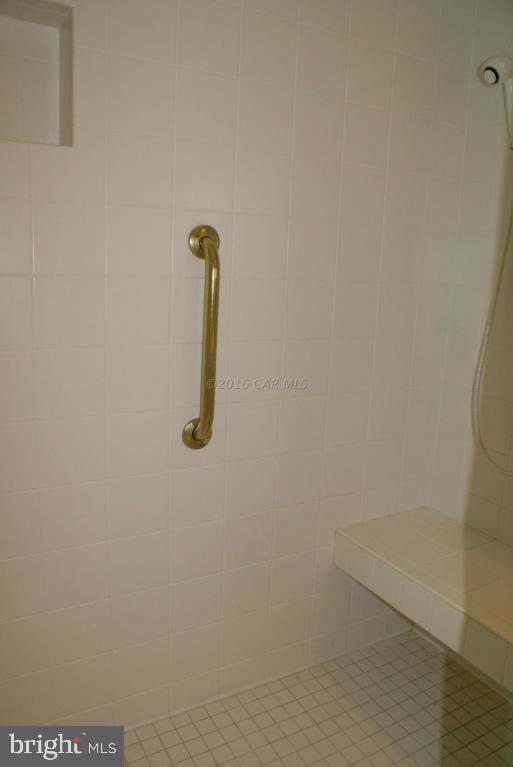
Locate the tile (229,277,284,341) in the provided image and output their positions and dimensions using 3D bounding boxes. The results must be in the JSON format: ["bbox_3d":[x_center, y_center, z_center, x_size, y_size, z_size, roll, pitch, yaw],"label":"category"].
[{"bbox_3d":[0.000,-0.184,1.457,0.152,0.152,0.010,-4,13,-29],"label":"tile"}]

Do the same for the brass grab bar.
[{"bbox_3d":[-0.114,-0.092,1.349,0.079,0.537,0.080,-4,13,-29],"label":"brass grab bar"}]

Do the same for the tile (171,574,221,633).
[{"bbox_3d":[-0.163,0.583,1.536,0.152,0.152,0.010,-4,13,-29],"label":"tile"}]

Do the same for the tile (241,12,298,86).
[{"bbox_3d":[0.026,-0.775,1.339,0.151,0.151,0.009,-4,12,-29],"label":"tile"}]

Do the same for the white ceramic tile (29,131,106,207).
[{"bbox_3d":[-0.383,-0.443,1.168,0.150,0.150,0.009,-4,13,-29],"label":"white ceramic tile"}]

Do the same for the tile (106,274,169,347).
[{"bbox_3d":[-0.263,-0.161,1.300,0.150,0.150,0.009,-4,13,-29],"label":"tile"}]

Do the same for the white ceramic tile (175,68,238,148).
[{"bbox_3d":[-0.113,-0.617,1.298,0.152,0.152,0.010,-4,13,-29],"label":"white ceramic tile"}]

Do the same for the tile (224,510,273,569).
[{"bbox_3d":[-0.020,0.422,1.567,0.152,0.152,0.010,-4,13,-29],"label":"tile"}]

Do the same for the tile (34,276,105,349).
[{"bbox_3d":[-0.397,-0.151,1.222,0.152,0.152,0.010,-4,13,-29],"label":"tile"}]

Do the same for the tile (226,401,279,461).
[{"bbox_3d":[-0.010,0.123,1.508,0.150,0.150,0.009,-4,13,-29],"label":"tile"}]

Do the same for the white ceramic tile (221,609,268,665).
[{"bbox_3d":[-0.032,0.723,1.627,0.152,0.152,0.010,-4,13,-29],"label":"white ceramic tile"}]

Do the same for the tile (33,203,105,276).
[{"bbox_3d":[-0.388,-0.298,1.198,0.150,0.150,0.009,-4,13,-29],"label":"tile"}]

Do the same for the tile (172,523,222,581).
[{"bbox_3d":[-0.157,0.431,1.494,0.151,0.151,0.009,-4,12,-29],"label":"tile"}]

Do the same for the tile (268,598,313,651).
[{"bbox_3d":[0.099,0.707,1.699,0.151,0.151,0.009,-4,12,-29],"label":"tile"}]

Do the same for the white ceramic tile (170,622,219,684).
[{"bbox_3d":[-0.166,0.732,1.553,0.152,0.152,0.010,-4,13,-29],"label":"white ceramic tile"}]

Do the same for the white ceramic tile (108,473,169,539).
[{"bbox_3d":[-0.282,0.290,1.388,0.152,0.152,0.010,-4,13,-29],"label":"white ceramic tile"}]

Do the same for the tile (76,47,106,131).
[{"bbox_3d":[-0.337,-0.598,1.170,0.063,0.155,0.009,-4,12,-29],"label":"tile"}]

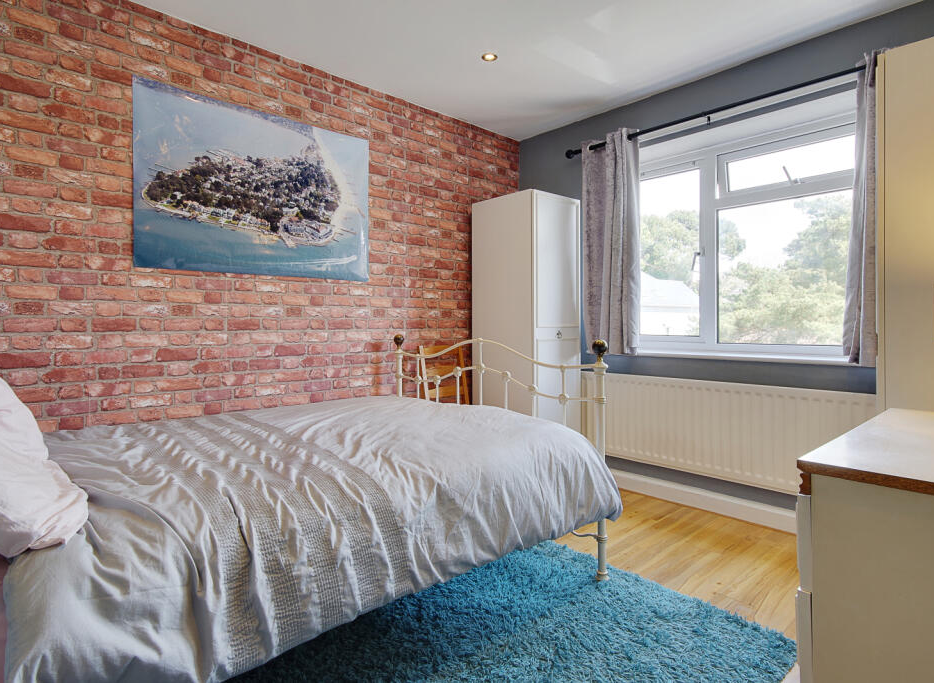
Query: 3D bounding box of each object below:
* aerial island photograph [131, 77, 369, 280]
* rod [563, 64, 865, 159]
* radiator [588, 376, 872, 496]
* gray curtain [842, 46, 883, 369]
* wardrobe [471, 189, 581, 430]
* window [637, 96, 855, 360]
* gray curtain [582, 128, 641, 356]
[{"bbox_3d":[-0.985,-0.739,2.565,1.156,0.813,0.030,-2,2,-42],"label":"aerial island photograph"},{"bbox_3d":[1.253,-1.218,2.765,0.081,0.056,1.747,-2,2,-42],"label":"rod"},{"bbox_3d":[1.301,0.477,2.812,0.086,0.523,1.571,-2,2,-42],"label":"radiator"},{"bbox_3d":[1.762,-0.569,2.213,0.121,1.346,0.202,-2,2,-42],"label":"gray curtain"},{"bbox_3d":[0.404,-0.001,3.493,0.460,1.876,0.540,-2,2,-42],"label":"wardrobe"},{"bbox_3d":[1.545,-0.534,2.953,0.111,1.262,1.404,-2,2,-42],"label":"window"},{"bbox_3d":[0.880,-0.591,3.178,0.121,1.348,0.424,-2,2,-42],"label":"gray curtain"}]

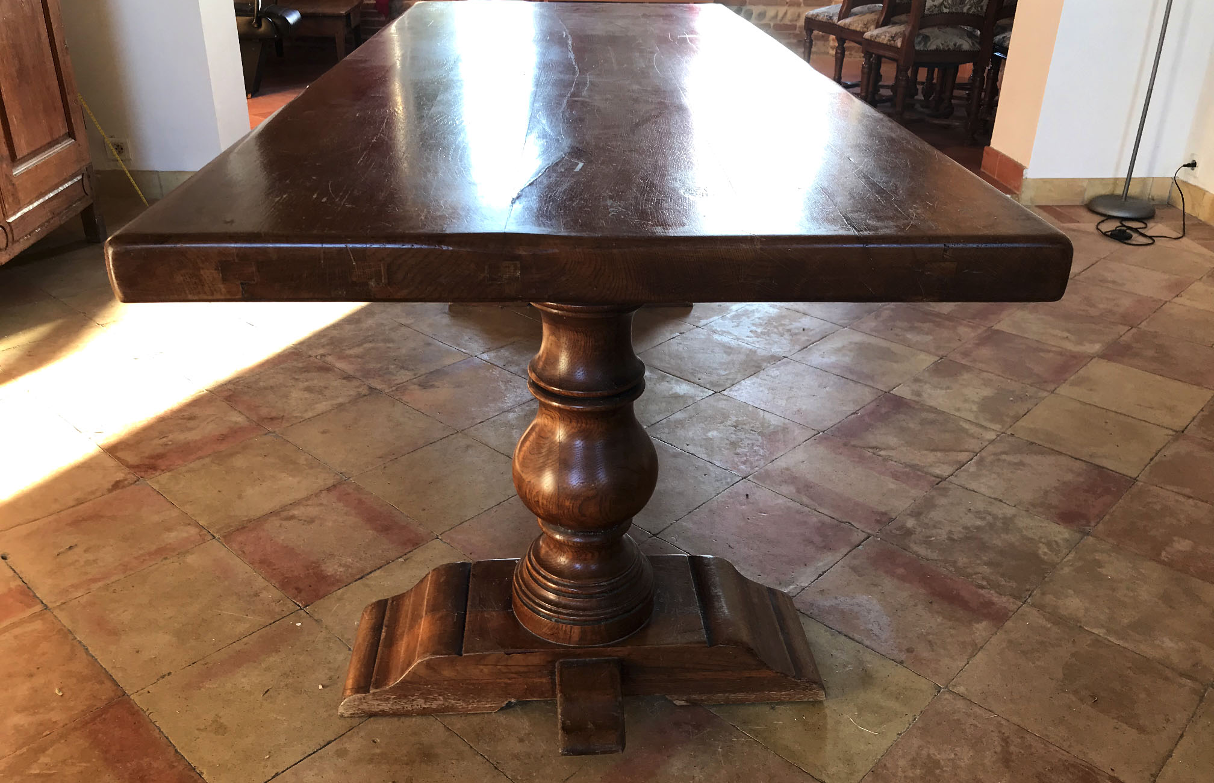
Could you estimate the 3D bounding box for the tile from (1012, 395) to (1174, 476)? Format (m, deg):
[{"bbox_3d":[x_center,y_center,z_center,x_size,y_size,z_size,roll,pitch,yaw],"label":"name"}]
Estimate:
[{"bbox_3d":[1.077,0.101,2.181,0.279,0.020,0.281,23,34,38],"label":"tile"}]

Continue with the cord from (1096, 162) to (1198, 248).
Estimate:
[{"bbox_3d":[2.010,-0.689,3.563,0.474,0.204,0.461,-1,26,-2],"label":"cord"}]

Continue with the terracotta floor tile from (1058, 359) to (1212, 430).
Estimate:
[{"bbox_3d":[1.273,0.008,2.373,0.279,0.020,0.283,22,33,37],"label":"terracotta floor tile"}]

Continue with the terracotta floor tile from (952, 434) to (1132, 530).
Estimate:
[{"bbox_3d":[0.883,0.186,2.000,0.275,0.020,0.275,23,34,38],"label":"terracotta floor tile"}]

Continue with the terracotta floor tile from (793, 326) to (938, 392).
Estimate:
[{"bbox_3d":[0.668,-0.079,2.541,0.285,0.020,0.281,23,34,38],"label":"terracotta floor tile"}]

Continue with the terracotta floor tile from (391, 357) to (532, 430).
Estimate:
[{"bbox_3d":[-0.326,0.008,2.317,0.275,0.020,0.275,23,34,38],"label":"terracotta floor tile"}]

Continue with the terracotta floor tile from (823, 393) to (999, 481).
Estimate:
[{"bbox_3d":[0.676,0.099,2.171,0.275,0.020,0.275,23,34,38],"label":"terracotta floor tile"}]

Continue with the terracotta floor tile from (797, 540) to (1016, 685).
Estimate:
[{"bbox_3d":[0.524,0.382,1.731,0.294,0.020,0.296,23,33,38],"label":"terracotta floor tile"}]

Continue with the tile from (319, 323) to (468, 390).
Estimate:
[{"bbox_3d":[-0.532,-0.080,2.489,0.275,0.020,0.275,23,34,38],"label":"tile"}]

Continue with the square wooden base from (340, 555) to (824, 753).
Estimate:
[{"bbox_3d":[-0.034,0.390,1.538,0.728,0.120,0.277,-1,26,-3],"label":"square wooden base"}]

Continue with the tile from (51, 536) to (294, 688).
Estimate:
[{"bbox_3d":[-0.706,0.364,1.613,0.286,0.020,0.279,23,34,38],"label":"tile"}]

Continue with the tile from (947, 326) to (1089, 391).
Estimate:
[{"bbox_3d":[1.067,-0.079,2.548,0.275,0.020,0.275,23,34,38],"label":"tile"}]

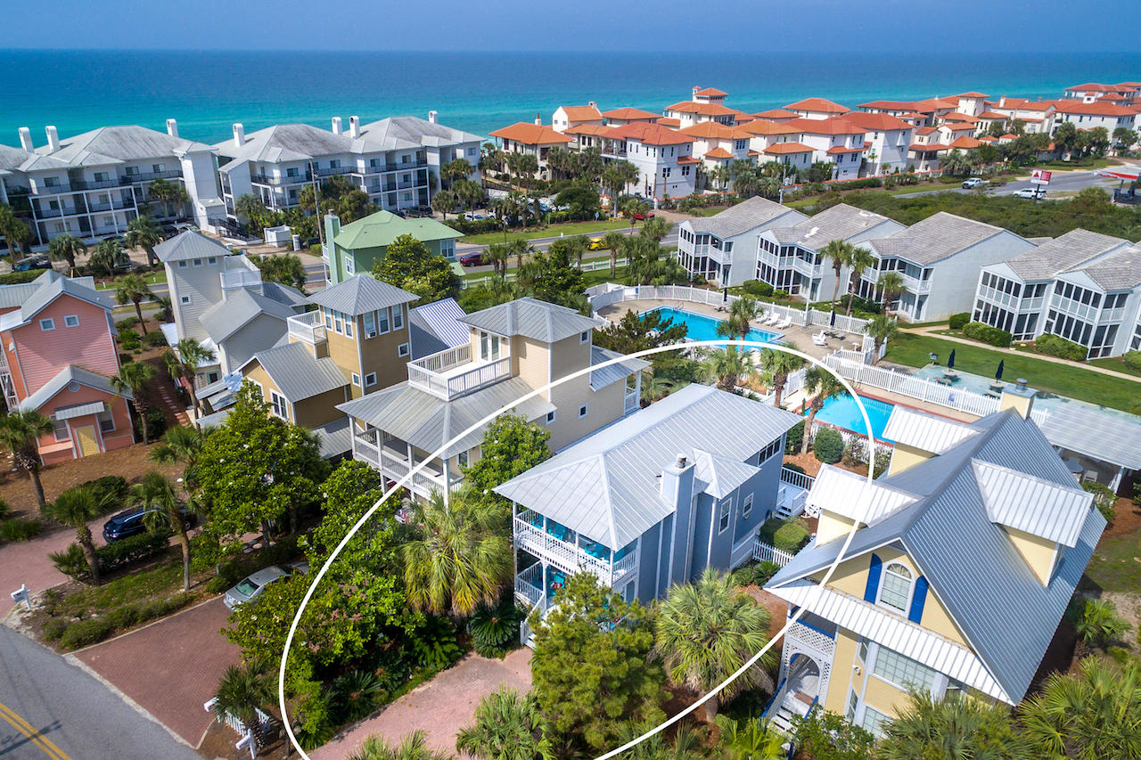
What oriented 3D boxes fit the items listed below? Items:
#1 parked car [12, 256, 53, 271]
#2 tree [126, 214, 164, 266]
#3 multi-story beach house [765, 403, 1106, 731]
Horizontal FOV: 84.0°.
[{"bbox_3d":[-64.905,-13.221,76.044,1.900,1.650,4.700,4,28,8],"label":"parked car"},{"bbox_3d":[-54.812,-17.941,81.620,3.963,6.461,3.667,0,25,0],"label":"tree"},{"bbox_3d":[15.944,8.152,27.130,8.571,11.046,13.280,21,32,37],"label":"multi-story beach house"}]

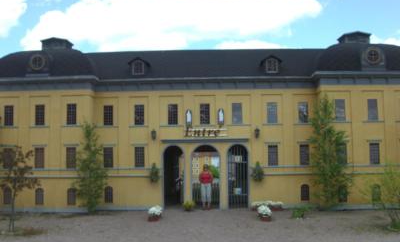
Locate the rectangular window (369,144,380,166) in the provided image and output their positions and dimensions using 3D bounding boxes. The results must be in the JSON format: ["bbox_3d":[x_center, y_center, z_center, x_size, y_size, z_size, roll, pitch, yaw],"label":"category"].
[{"bbox_3d":[6.076,1.158,15.248,0.348,0.746,0.091,-1,-4,2],"label":"rectangular window"}]

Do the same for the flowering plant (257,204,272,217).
[{"bbox_3d":[1.850,2.558,12.495,0.427,0.387,0.406,-1,-4,1],"label":"flowering plant"}]

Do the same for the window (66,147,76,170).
[{"bbox_3d":[-4.570,1.322,15.653,0.348,0.746,0.091,-1,-4,2],"label":"window"}]

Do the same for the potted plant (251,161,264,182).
[{"bbox_3d":[1.998,1.762,15.257,0.460,0.700,0.420,-1,-5,1],"label":"potted plant"}]

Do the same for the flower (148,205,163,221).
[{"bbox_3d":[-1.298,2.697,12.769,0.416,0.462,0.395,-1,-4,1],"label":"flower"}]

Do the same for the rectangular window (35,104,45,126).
[{"bbox_3d":[-5.739,-0.203,15.818,0.348,0.760,0.091,-1,-4,2],"label":"rectangular window"}]

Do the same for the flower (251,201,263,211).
[{"bbox_3d":[2.048,3.033,15.560,0.454,0.313,0.424,-1,-4,2],"label":"flower"}]

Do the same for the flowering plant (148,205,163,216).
[{"bbox_3d":[-1.327,2.676,13.093,0.419,0.308,0.420,-1,-6,2],"label":"flowering plant"}]

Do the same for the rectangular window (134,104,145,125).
[{"bbox_3d":[-2.275,-0.230,16.500,0.351,0.779,0.080,-1,-6,2],"label":"rectangular window"}]

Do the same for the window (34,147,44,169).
[{"bbox_3d":[-5.458,1.267,14.979,0.334,0.727,0.100,-1,-4,1],"label":"window"}]

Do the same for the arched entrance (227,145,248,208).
[{"bbox_3d":[1.398,2.048,16.027,0.737,2.318,0.071,-1,-4,2],"label":"arched entrance"}]

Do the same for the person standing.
[{"bbox_3d":[0.210,2.384,15.902,0.485,1.660,0.320,-1,-6,2],"label":"person standing"}]

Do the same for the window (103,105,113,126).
[{"bbox_3d":[-3.450,-0.204,16.539,0.349,0.751,0.080,-1,-6,2],"label":"window"}]

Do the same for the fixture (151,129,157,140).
[{"bbox_3d":[-1.686,0.509,16.072,0.202,0.396,0.220,-1,-5,2],"label":"fixture"}]

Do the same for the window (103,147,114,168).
[{"bbox_3d":[-3.355,1.349,16.187,0.348,0.746,0.091,-1,-4,2],"label":"window"}]

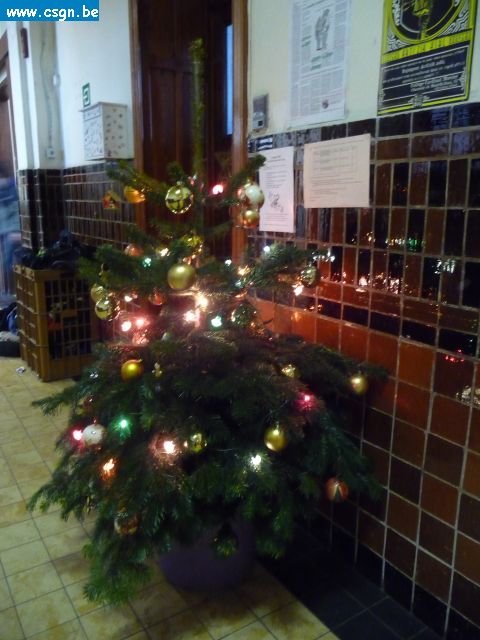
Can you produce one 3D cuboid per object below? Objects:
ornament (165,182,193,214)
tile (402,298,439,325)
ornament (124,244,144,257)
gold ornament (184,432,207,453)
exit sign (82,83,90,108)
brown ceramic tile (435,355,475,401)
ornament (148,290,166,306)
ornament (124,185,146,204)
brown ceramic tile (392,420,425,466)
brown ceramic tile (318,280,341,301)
[{"bbox_3d":[-0.174,-0.347,1.480,0.080,0.091,0.080,-2,13,-6],"label":"ornament"},{"bbox_3d":[0.510,-0.027,1.457,0.012,0.060,0.118,-9,16,-32],"label":"tile"},{"bbox_3d":[-0.322,-0.204,1.580,0.060,0.058,0.060,0,13,0],"label":"ornament"},{"bbox_3d":[-0.117,0.328,1.390,0.053,0.057,0.053,-1,14,-5],"label":"gold ornament"},{"bbox_3d":[-1.052,-1.532,3.533,0.012,0.142,0.152,-9,16,-32],"label":"exit sign"},{"bbox_3d":[0.578,0.151,1.394,0.012,0.127,0.116,-9,16,-32],"label":"brown ceramic tile"},{"bbox_3d":[-0.255,-0.068,1.600,0.056,0.056,0.056,0,13,0],"label":"ornament"},{"bbox_3d":[-0.315,-0.378,1.560,0.064,0.060,0.062,-3,14,-11],"label":"ornament"},{"bbox_3d":[0.503,0.365,1.524,0.010,0.120,0.120,-8,15,-31],"label":"brown ceramic tile"},{"bbox_3d":[0.309,-0.098,1.764,0.012,0.060,0.118,-10,17,-33],"label":"brown ceramic tile"}]

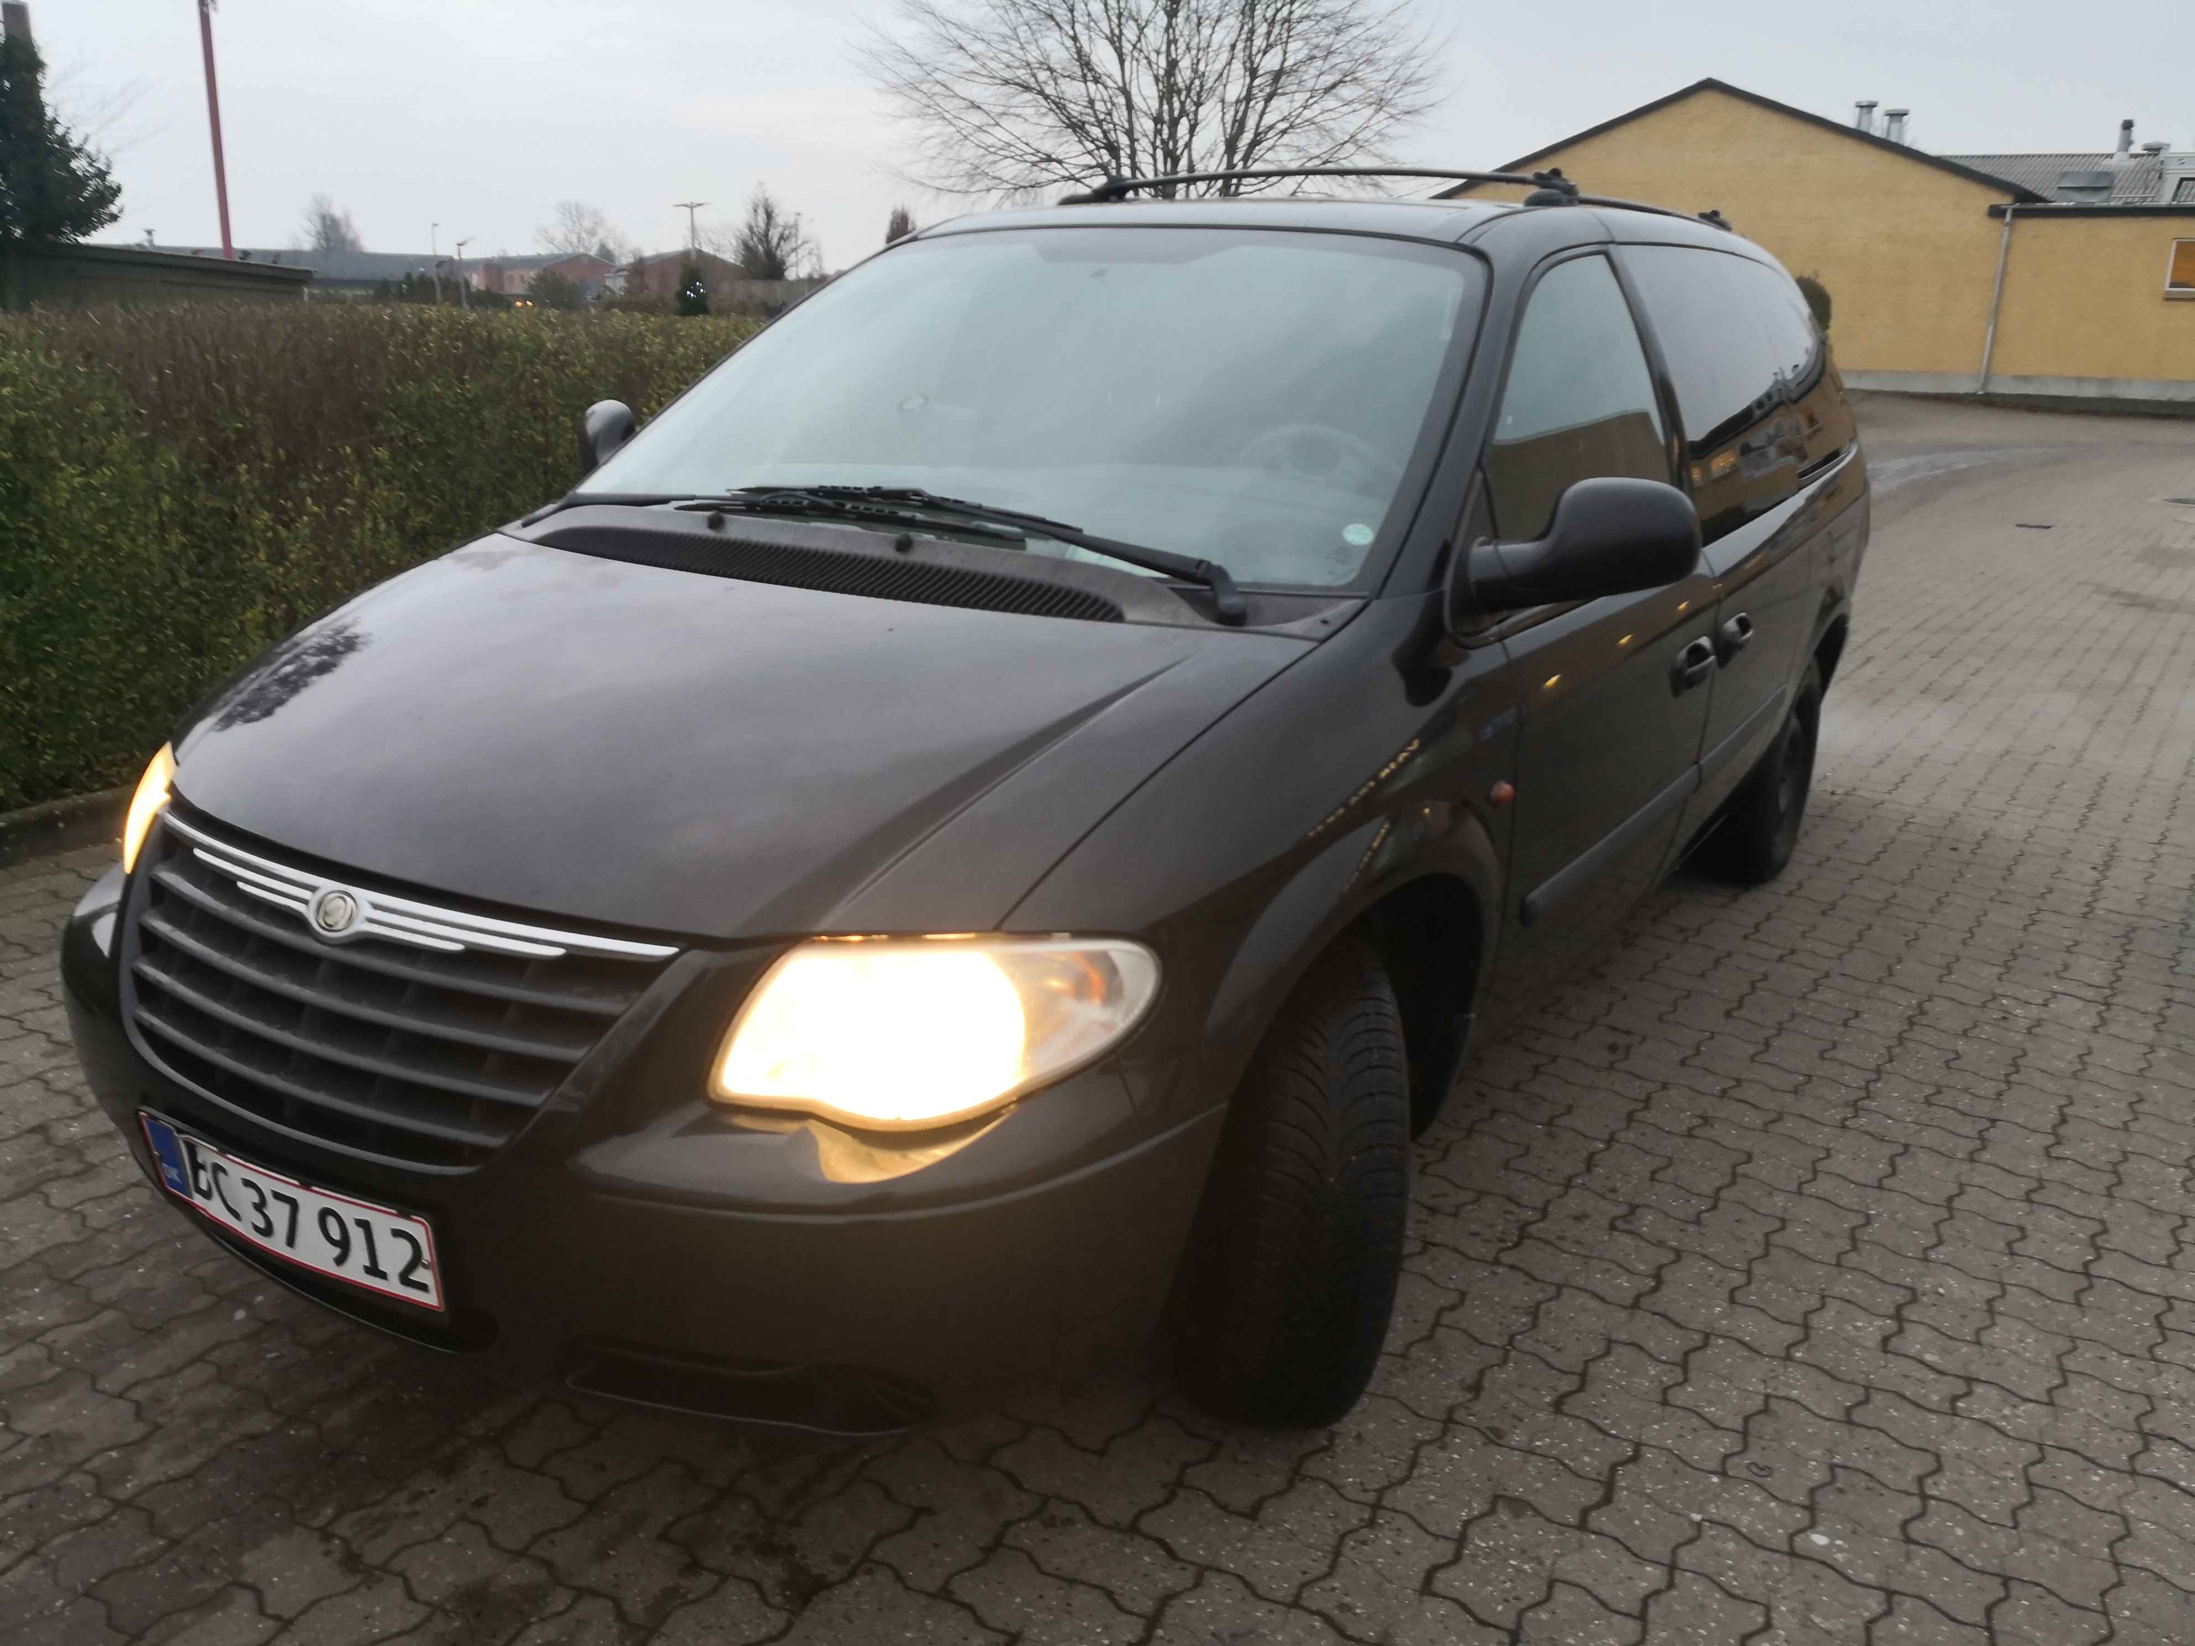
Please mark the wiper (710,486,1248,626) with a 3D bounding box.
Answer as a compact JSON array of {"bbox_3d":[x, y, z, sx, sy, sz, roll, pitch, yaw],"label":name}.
[{"bbox_3d":[-0.192,-0.410,2.491,0.910,0.090,0.090,17,21,30],"label":"wiper"}]

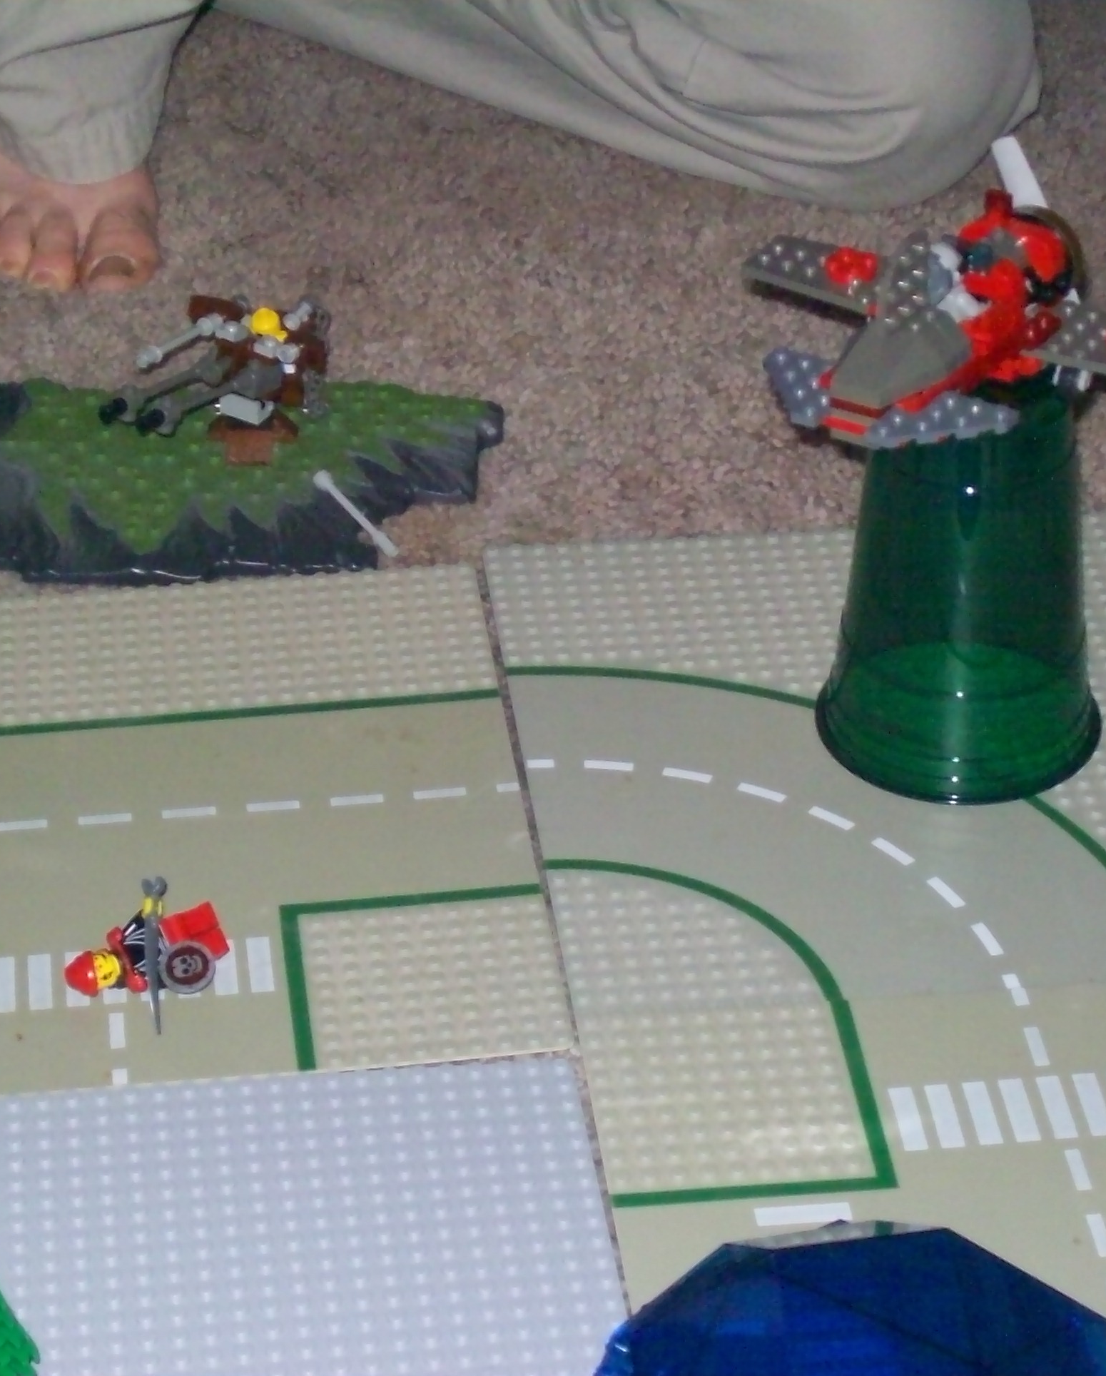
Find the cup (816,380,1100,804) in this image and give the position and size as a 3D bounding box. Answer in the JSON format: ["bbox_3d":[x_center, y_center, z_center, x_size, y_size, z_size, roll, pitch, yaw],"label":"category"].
[{"bbox_3d":[0.129,-0.038,1.145,0.089,0.119,0.089,0,34,0],"label":"cup"}]

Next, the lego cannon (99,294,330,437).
[{"bbox_3d":[-0.115,-0.110,1.270,0.052,0.045,0.074,20,39,27],"label":"lego cannon"}]

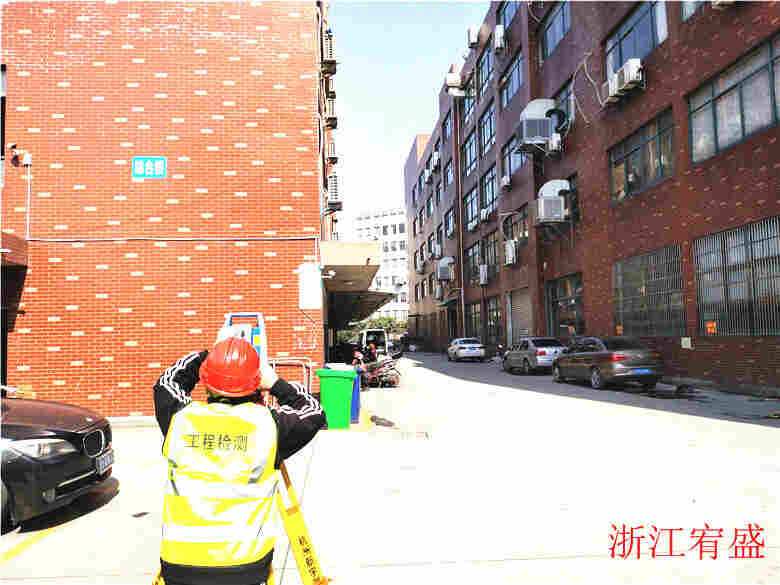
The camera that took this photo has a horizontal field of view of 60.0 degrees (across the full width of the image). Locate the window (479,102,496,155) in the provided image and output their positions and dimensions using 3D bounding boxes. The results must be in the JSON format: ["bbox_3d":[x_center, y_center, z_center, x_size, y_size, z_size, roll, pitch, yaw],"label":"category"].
[{"bbox_3d":[6.681,-10.998,45.997,0.150,2.650,4.500,-1,-4,-4],"label":"window"}]

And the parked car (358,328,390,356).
[{"bbox_3d":[-1.113,3.861,47.185,1.750,2.100,4.700,-1,-4,-4],"label":"parked car"}]

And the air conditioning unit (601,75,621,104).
[{"bbox_3d":[8.095,-7.411,24.320,0.330,0.700,0.850,-1,-4,-4],"label":"air conditioning unit"}]

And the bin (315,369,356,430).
[{"bbox_3d":[-0.958,1.936,12.310,0.730,1.060,0.580,-1,-4,-4],"label":"bin"}]

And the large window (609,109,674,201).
[{"bbox_3d":[8.556,-4.499,23.163,0.150,2.080,4.850,-1,-4,-4],"label":"large window"}]

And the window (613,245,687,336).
[{"bbox_3d":[8.648,0.089,22.823,0.150,2.780,5.150,-1,-4,-4],"label":"window"}]

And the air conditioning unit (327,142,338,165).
[{"bbox_3d":[-2.228,-5.385,26.262,0.310,0.630,0.800,-1,-4,-4],"label":"air conditioning unit"}]

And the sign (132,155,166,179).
[{"bbox_3d":[-4.558,-2.369,12.812,0.640,0.405,0.030,-1,-4,-4],"label":"sign"}]

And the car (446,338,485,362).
[{"bbox_3d":[5.136,3.918,46.655,1.800,1.460,4.600,-1,-4,-4],"label":"car"}]

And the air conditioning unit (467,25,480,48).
[{"bbox_3d":[5.557,-17.073,45.350,0.750,1.200,0.900,-1,-4,-4],"label":"air conditioning unit"}]

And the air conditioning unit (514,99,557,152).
[{"bbox_3d":[6.717,-7.768,30.888,1.350,1.850,1.150,-1,-4,-4],"label":"air conditioning unit"}]

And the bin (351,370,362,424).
[{"bbox_3d":[-0.904,1.986,13.064,0.730,1.060,0.580,-1,-4,-4],"label":"bin"}]

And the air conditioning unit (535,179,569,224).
[{"bbox_3d":[7.159,-4.078,29.965,1.250,1.700,1.100,-1,-4,-4],"label":"air conditioning unit"}]

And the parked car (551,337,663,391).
[{"bbox_3d":[6.595,2.129,21.072,1.790,1.480,4.600,-1,-4,-9],"label":"parked car"}]

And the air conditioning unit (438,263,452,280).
[{"bbox_3d":[4.911,-1.808,61.290,1.150,1.350,1.100,-1,-4,-4],"label":"air conditioning unit"}]

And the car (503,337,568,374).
[{"bbox_3d":[6.324,2.738,29.653,1.770,1.480,4.550,-1,-4,-7],"label":"car"}]

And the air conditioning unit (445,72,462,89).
[{"bbox_3d":[5.045,-16.752,53.290,1.050,1.050,1.050,-1,-4,-4],"label":"air conditioning unit"}]

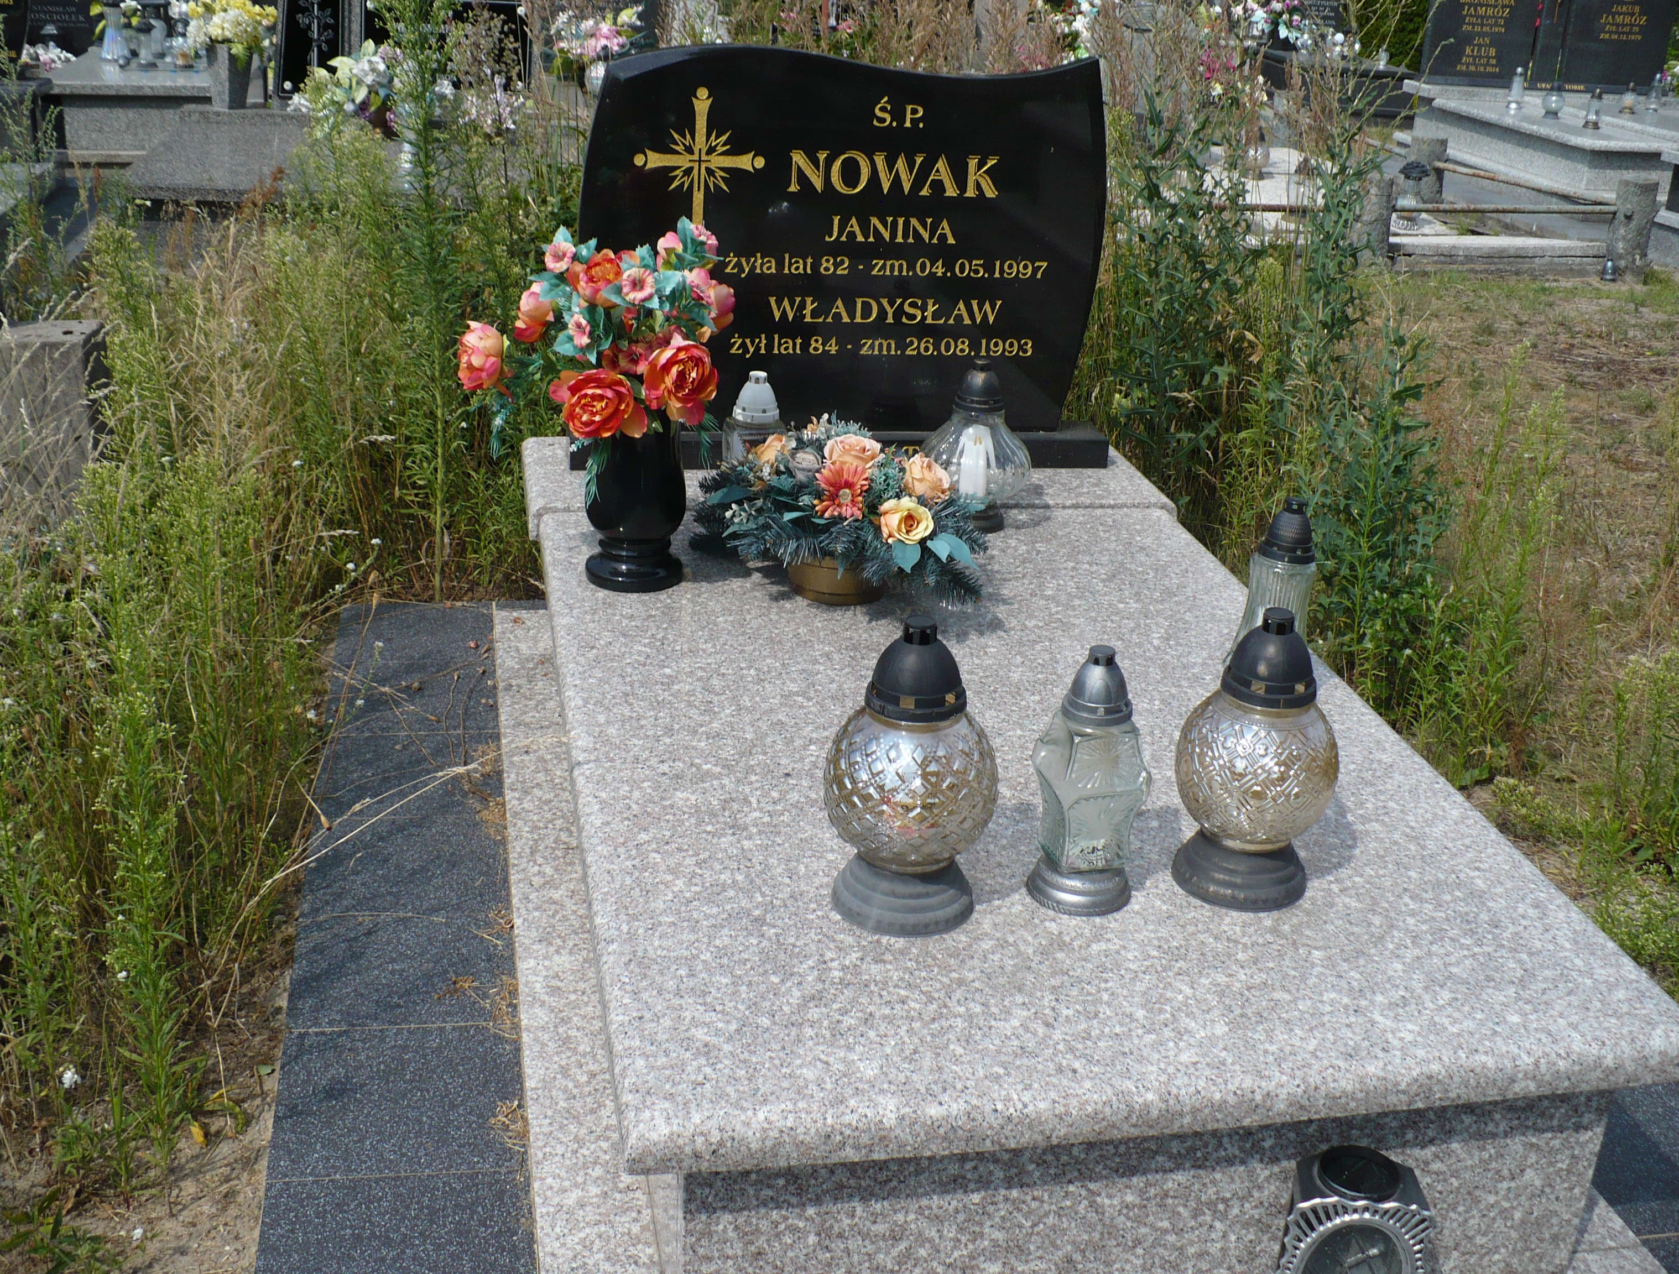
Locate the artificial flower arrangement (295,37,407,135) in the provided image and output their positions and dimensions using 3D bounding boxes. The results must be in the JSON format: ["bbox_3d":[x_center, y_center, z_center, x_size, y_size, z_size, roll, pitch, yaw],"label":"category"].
[{"bbox_3d":[-1.595,-1.794,5.923,0.360,0.290,0.290,-2,25,-12],"label":"artificial flower arrangement"}]

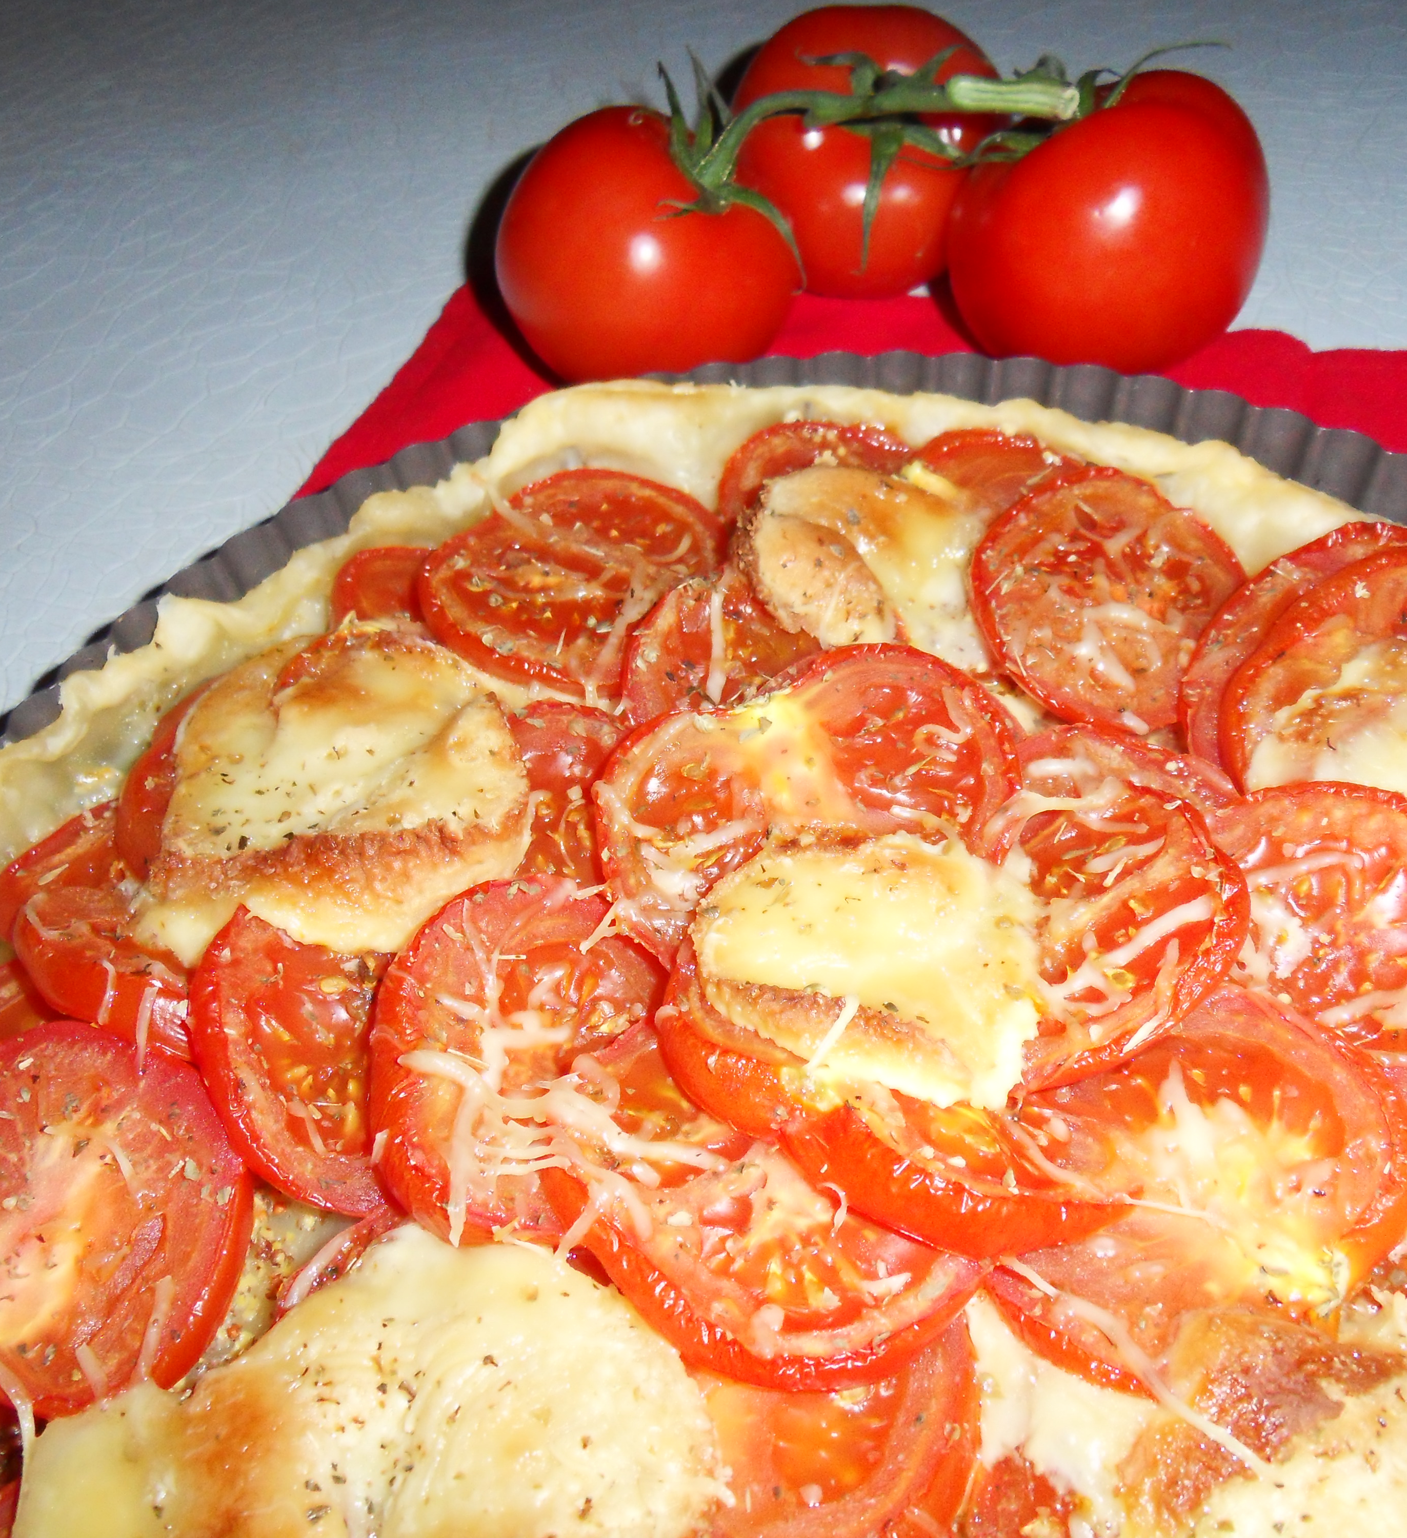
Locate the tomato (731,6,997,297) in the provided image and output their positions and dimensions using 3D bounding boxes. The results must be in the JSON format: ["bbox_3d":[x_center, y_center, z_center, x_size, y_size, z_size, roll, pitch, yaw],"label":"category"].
[{"bbox_3d":[0.039,-0.145,0.336,0.069,0.058,0.069,-1,79,6],"label":"tomato"}]

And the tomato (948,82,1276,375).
[{"bbox_3d":[0.086,-0.114,0.302,0.067,0.059,0.067,-30,44,24],"label":"tomato"}]

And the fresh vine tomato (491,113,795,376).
[{"bbox_3d":[-0.011,-0.110,0.309,0.067,0.058,0.067,16,61,-23],"label":"fresh vine tomato"}]

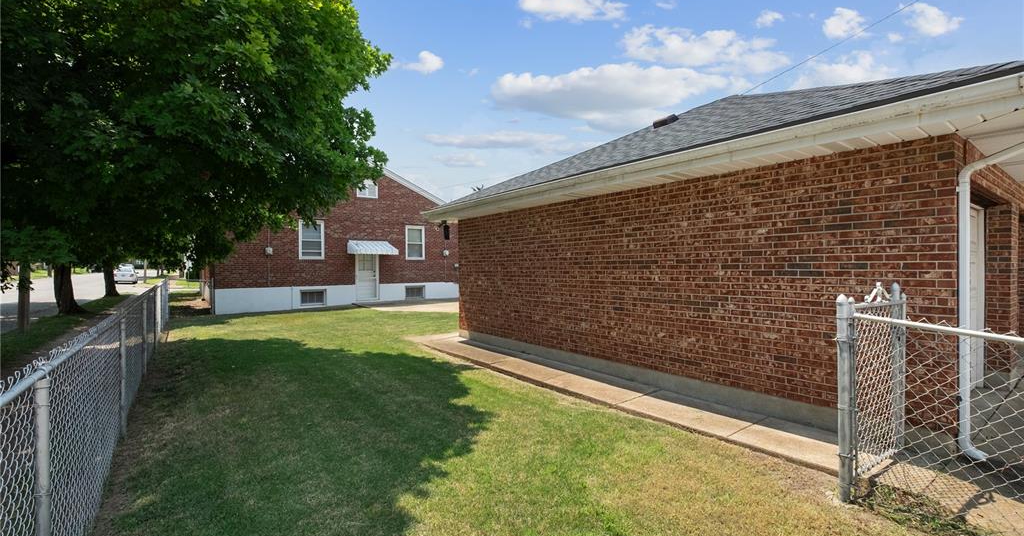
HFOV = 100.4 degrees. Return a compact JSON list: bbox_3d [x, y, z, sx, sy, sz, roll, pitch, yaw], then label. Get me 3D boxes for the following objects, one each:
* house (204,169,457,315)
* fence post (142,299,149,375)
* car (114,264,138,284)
[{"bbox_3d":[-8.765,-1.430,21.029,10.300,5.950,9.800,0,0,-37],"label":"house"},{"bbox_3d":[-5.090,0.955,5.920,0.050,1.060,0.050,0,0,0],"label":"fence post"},{"bbox_3d":[-41.900,0.850,46.350,1.810,1.570,4.600,0,0,-37],"label":"car"}]

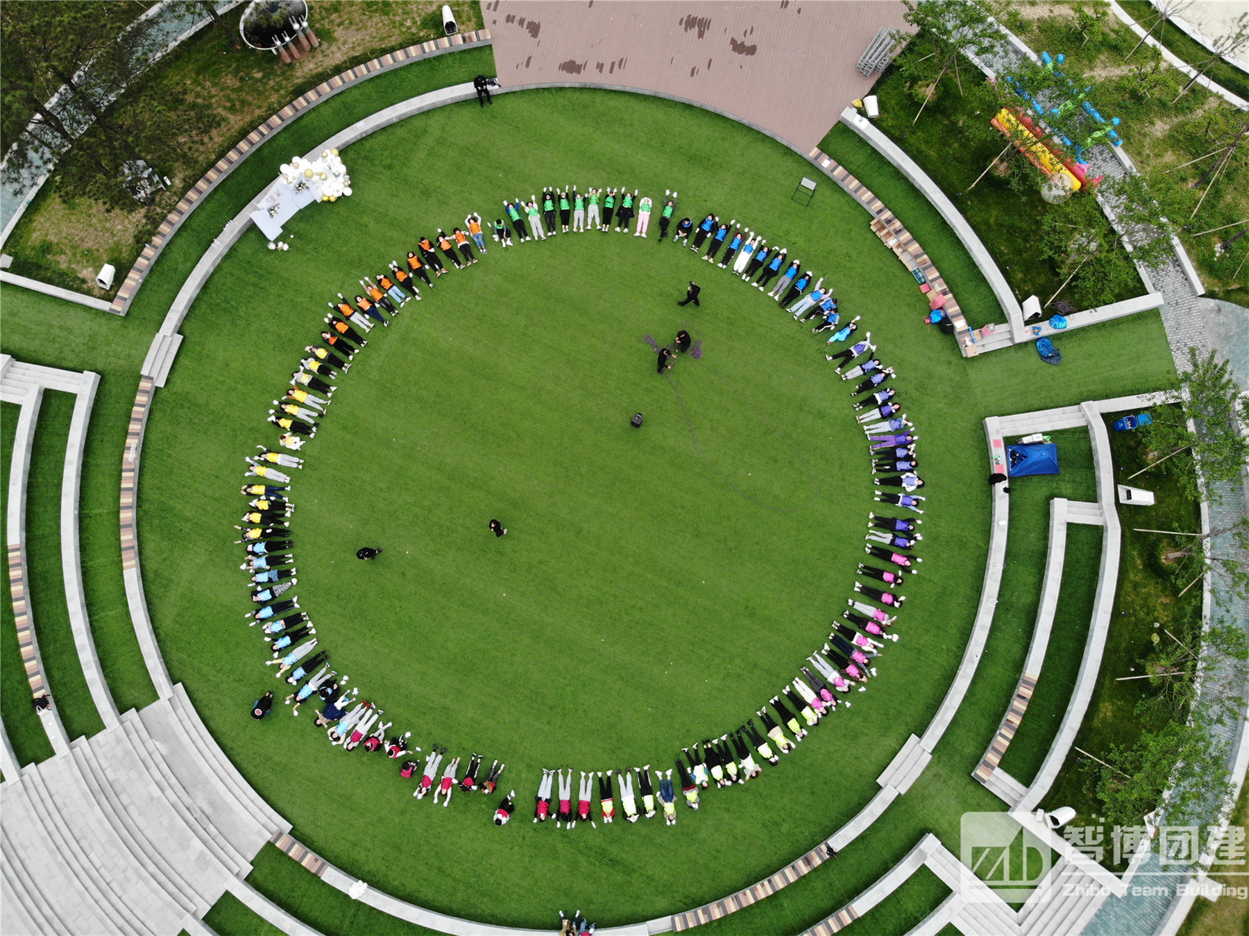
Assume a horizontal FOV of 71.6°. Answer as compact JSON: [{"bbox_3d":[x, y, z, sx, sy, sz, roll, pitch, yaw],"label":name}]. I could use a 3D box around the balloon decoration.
[{"bbox_3d":[-11.538,-10.827,32.851,2.000,2.300,0.850,-32,82,-7],"label":"balloon decoration"}]

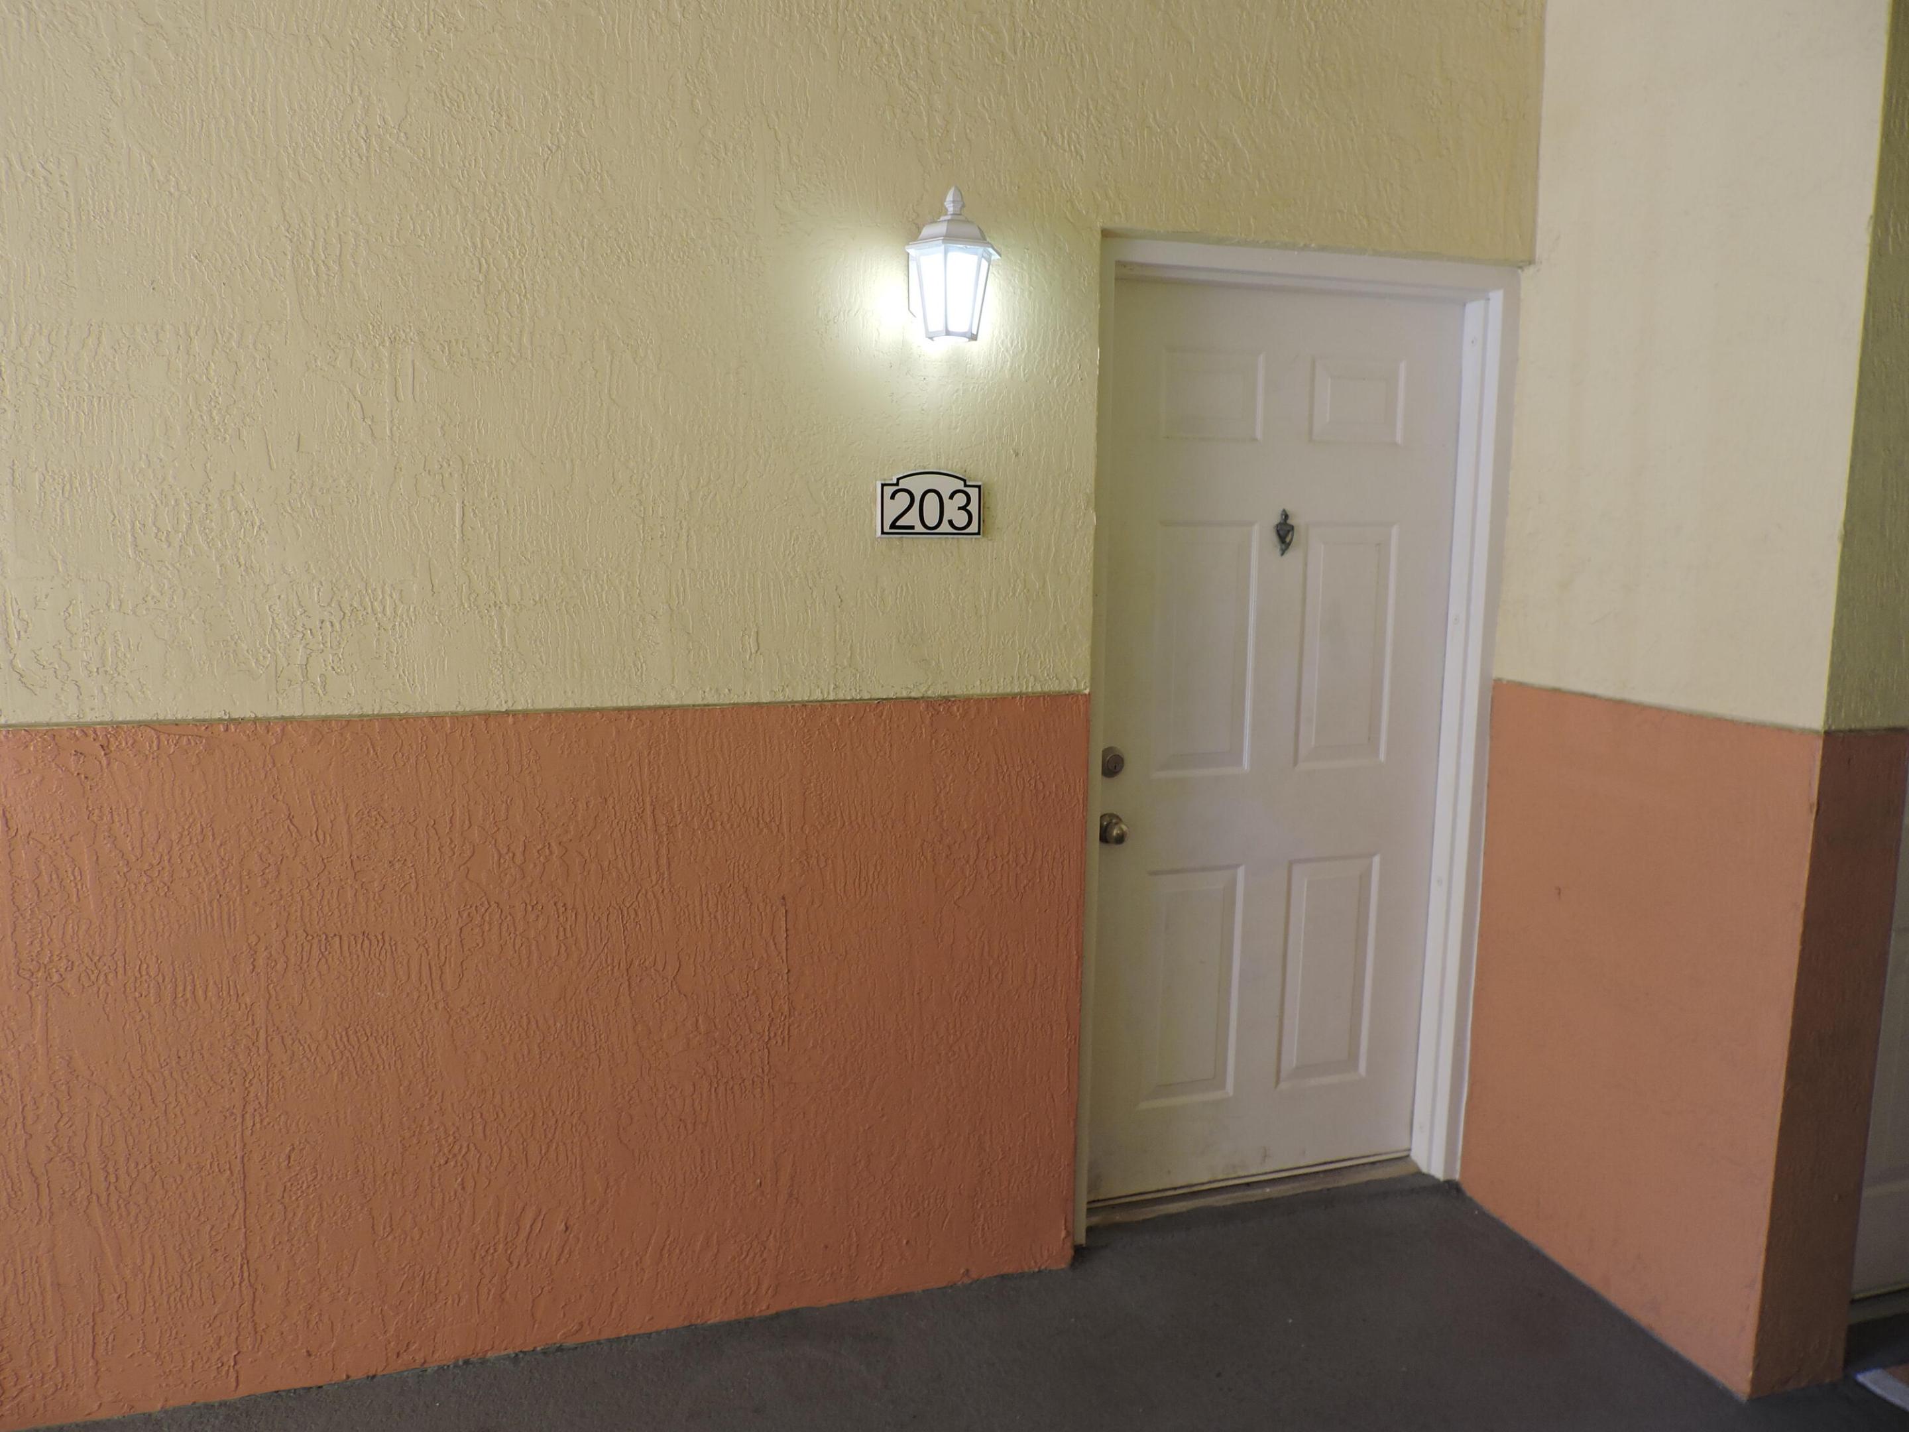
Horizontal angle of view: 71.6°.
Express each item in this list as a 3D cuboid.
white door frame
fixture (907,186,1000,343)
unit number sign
[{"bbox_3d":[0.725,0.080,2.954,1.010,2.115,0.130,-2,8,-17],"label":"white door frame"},{"bbox_3d":[-0.003,-0.816,2.395,0.178,0.270,0.176,-2,8,-17],"label":"fixture"},{"bbox_3d":[-0.045,-0.404,2.523,0.200,0.128,0.018,-2,8,-17],"label":"unit number sign"}]

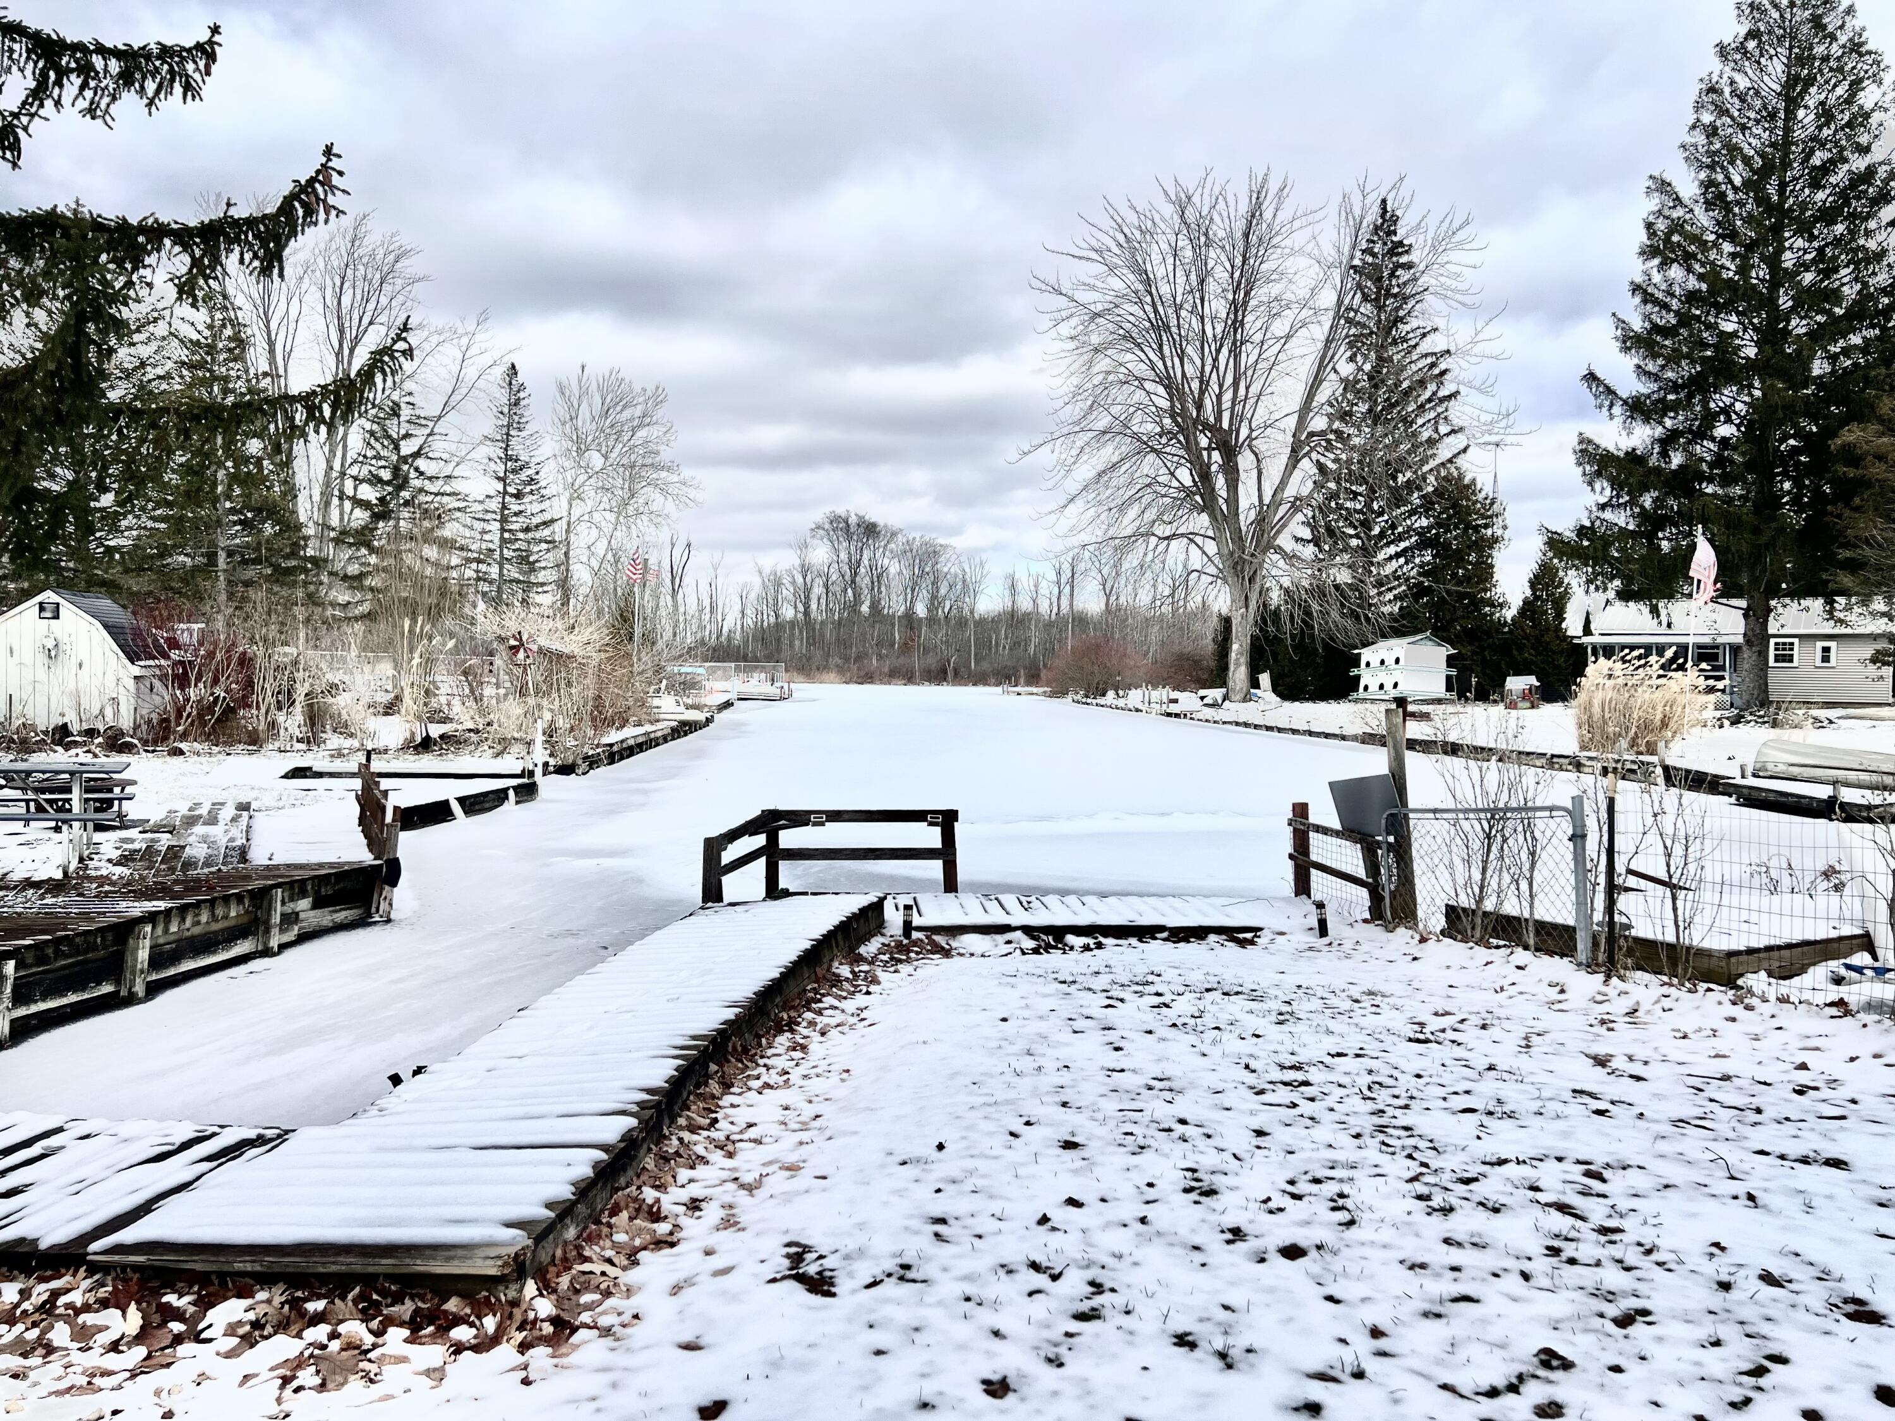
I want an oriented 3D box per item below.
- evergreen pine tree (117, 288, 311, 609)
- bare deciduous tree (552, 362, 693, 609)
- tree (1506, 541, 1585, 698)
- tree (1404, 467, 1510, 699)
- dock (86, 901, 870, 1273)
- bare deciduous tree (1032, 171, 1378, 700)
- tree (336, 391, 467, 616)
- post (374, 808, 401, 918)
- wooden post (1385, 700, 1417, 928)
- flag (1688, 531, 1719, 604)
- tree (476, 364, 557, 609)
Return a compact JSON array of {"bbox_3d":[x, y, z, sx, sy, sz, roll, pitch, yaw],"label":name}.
[{"bbox_3d":[-24.739,-7.464,48.000,6.491,13.580,6.166,-1,2,-27],"label":"evergreen pine tree"},{"bbox_3d":[-16.439,-9.286,72.000,7.190,16.251,6.471,0,2,-13],"label":"bare deciduous tree"},{"bbox_3d":[24.793,-3.651,59.000,3.130,6.505,2.973,1,2,23],"label":"tree"},{"bbox_3d":[21.731,-5.425,61.000,4.822,10.025,4.581,1,2,20],"label":"tree"},{"bbox_3d":[-1.240,1.315,6.200,1.090,0.220,5.600,0,2,7],"label":"dock"},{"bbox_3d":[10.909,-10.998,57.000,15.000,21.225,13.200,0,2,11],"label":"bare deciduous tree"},{"bbox_3d":[-21.081,-6.550,55.000,5.149,11.556,5.149,-1,2,-21],"label":"tree"},{"bbox_3d":[-4.089,1.125,10.400,0.110,0.810,0.110,2,2,-19],"label":"post"},{"bbox_3d":[2.774,0.638,8.700,0.105,1.410,0.105,-2,2,19],"label":"wooden post"},{"bbox_3d":[15.930,-3.011,30.000,0.600,1.550,0.300,1,2,22],"label":"flag"},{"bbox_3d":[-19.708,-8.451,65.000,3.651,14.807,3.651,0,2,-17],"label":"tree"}]

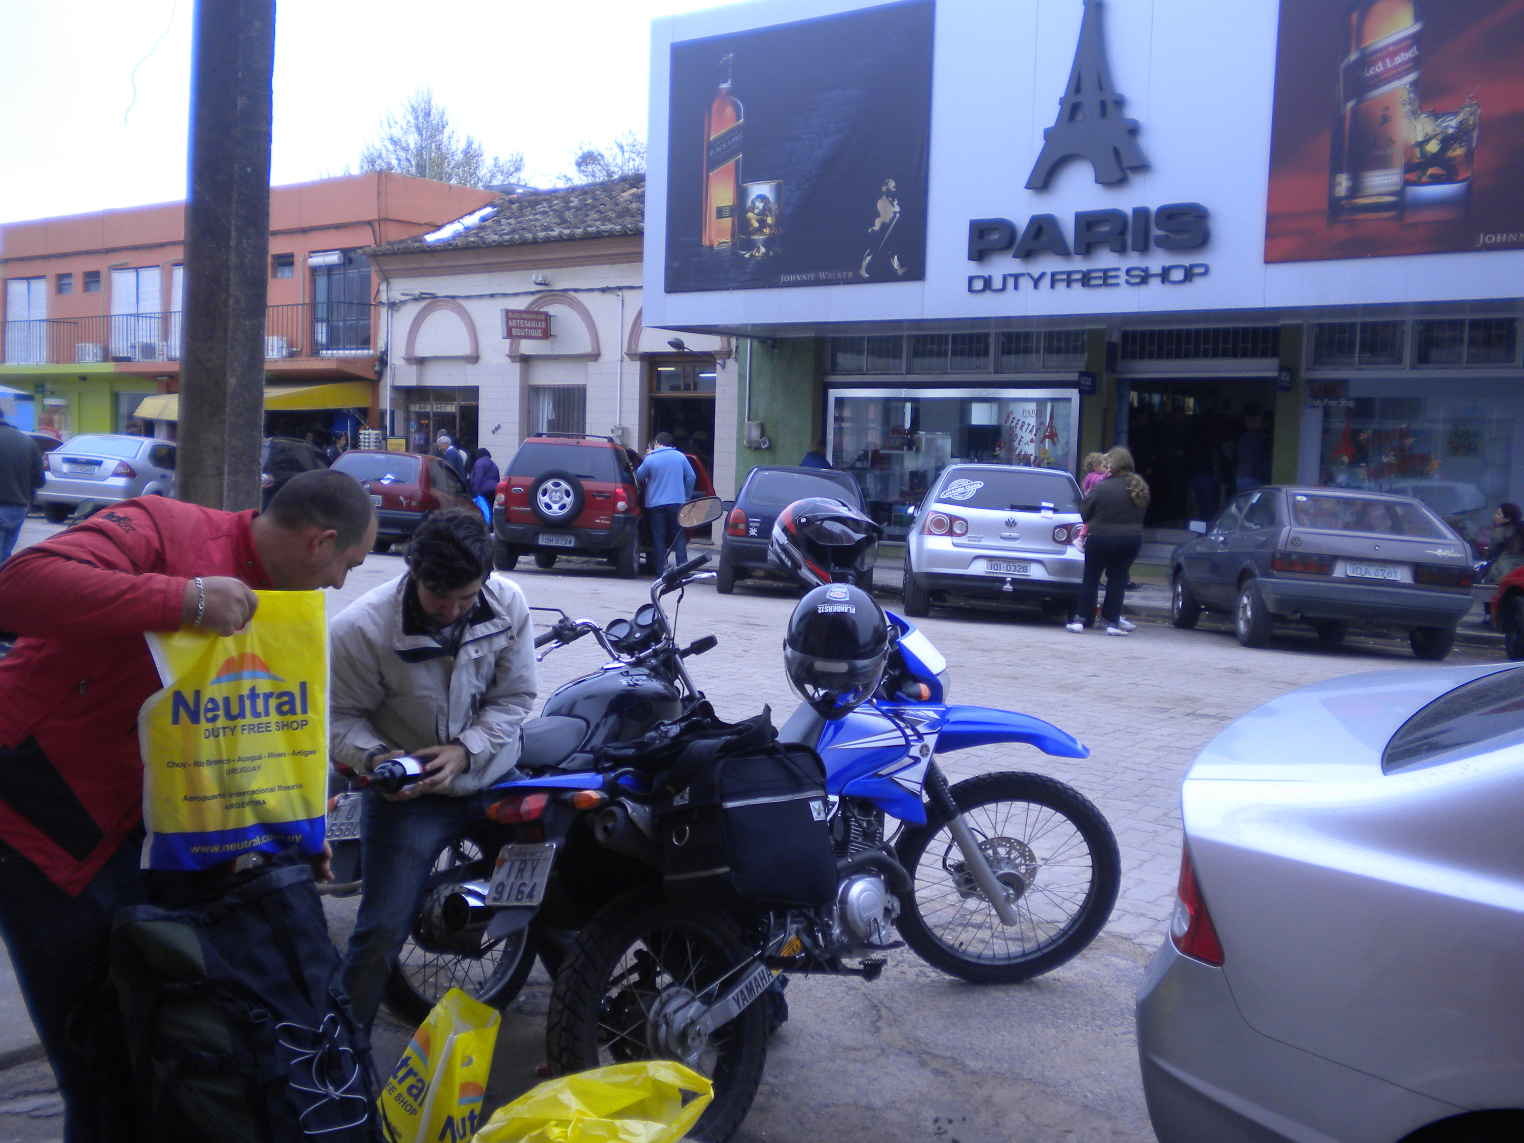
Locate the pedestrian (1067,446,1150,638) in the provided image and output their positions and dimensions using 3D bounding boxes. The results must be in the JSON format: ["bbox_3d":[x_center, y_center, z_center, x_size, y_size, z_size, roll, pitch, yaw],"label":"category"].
[{"bbox_3d":[3.039,-0.281,13.396,0.530,1.609,0.450,-2,5,-37],"label":"pedestrian"}]

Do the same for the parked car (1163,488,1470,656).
[{"bbox_3d":[4.712,-0.057,13.472,1.600,1.375,3.810,4,1,3],"label":"parked car"}]

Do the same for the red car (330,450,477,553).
[{"bbox_3d":[-4.967,-0.947,21.882,1.650,1.420,3.820,3,2,1],"label":"red car"}]

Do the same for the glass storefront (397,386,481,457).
[{"bbox_3d":[-5.991,-2.108,28.256,2.342,2.538,0.300,5,6,38],"label":"glass storefront"}]

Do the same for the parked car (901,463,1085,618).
[{"bbox_3d":[2.312,-0.274,15.340,1.735,1.457,4.200,4,1,5],"label":"parked car"}]

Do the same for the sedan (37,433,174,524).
[{"bbox_3d":[-10.702,-1.523,26.166,1.690,1.470,4.200,3,2,-4],"label":"sedan"}]

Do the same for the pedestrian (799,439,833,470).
[{"bbox_3d":[0.817,-1.087,23.068,0.340,1.760,0.500,-3,6,-45],"label":"pedestrian"}]

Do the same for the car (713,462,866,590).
[{"bbox_3d":[0.417,-0.466,17.383,1.610,1.410,3.730,3,1,2],"label":"car"}]

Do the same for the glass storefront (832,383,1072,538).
[{"bbox_3d":[2.573,-1.465,21.440,4.053,2.160,0.200,5,6,38],"label":"glass storefront"}]

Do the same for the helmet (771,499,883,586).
[{"bbox_3d":[0.195,-0.078,4.720,0.350,0.265,0.250,32,19,28],"label":"helmet"}]

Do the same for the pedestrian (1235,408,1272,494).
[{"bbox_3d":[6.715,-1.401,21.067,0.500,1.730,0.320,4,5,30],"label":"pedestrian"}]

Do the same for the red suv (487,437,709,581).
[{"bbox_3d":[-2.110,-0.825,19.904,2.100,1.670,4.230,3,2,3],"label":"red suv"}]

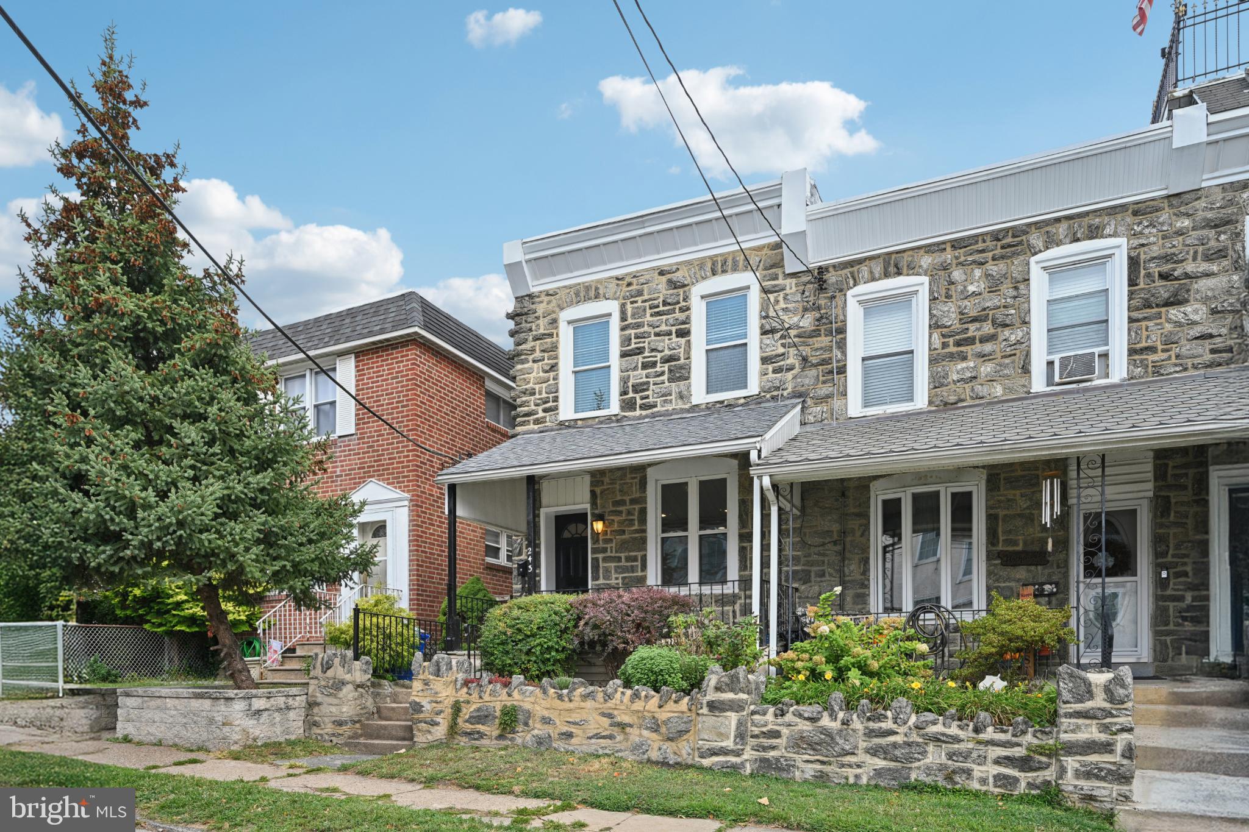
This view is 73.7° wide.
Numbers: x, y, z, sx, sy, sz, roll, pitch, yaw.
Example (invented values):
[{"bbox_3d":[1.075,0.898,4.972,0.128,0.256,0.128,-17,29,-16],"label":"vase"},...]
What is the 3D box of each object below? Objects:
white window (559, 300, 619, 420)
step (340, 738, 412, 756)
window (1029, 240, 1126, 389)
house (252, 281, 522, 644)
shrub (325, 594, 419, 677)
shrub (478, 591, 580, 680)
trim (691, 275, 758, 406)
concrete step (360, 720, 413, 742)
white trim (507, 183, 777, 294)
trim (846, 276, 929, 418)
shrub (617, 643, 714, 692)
[{"bbox_3d":[-0.585,-0.881,13.753,1.117,1.873,0.150,-4,-2,25],"label":"white window"},{"bbox_3d":[-2.413,3.400,8.545,0.900,0.160,0.320,-2,-6,25],"label":"step"},{"bbox_3d":[5.843,-1.272,10.734,1.107,1.839,0.150,-4,-2,25],"label":"window"},{"bbox_3d":[-4.648,1.996,17.875,6.400,6.400,7.200,-5,-11,25],"label":"house"},{"bbox_3d":[-3.407,2.967,11.200,1.200,1.120,1.050,-2,-6,25],"label":"shrub"},{"bbox_3d":[-1.097,2.539,9.500,1.080,1.020,0.950,-2,-6,25],"label":"shrub"},{"bbox_3d":[1.542,-1.170,12.754,1.086,1.872,0.150,-4,-2,25],"label":"trim"},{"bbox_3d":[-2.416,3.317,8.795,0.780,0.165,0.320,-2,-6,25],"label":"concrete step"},{"bbox_3d":[0.276,-2.762,13.150,4.594,0.870,0.400,-8,-3,25],"label":"white trim"},{"bbox_3d":[3.704,-0.958,11.739,1.099,1.883,0.150,-4,-2,25],"label":"trim"},{"bbox_3d":[0.387,2.453,8.050,0.880,0.520,0.750,-2,-6,25],"label":"shrub"}]

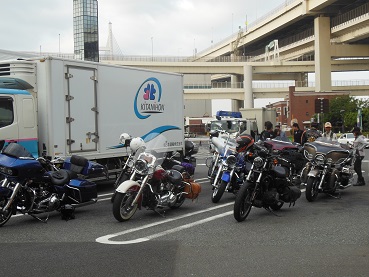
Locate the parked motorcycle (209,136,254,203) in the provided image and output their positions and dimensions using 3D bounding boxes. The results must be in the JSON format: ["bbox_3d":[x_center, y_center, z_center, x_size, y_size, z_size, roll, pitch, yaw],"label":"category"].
[{"bbox_3d":[1.140,0.644,11.697,0.900,1.330,2.400,1,2,30],"label":"parked motorcycle"}]

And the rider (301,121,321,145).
[{"bbox_3d":[3.803,0.347,15.778,0.520,1.680,0.320,0,1,6],"label":"rider"}]

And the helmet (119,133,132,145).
[{"bbox_3d":[-1.318,0.007,11.950,0.290,0.250,0.240,-1,2,-37],"label":"helmet"}]

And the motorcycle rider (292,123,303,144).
[{"bbox_3d":[3.587,0.328,16.778,0.500,1.670,0.320,1,2,37],"label":"motorcycle rider"}]

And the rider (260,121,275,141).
[{"bbox_3d":[2.422,0.353,15.478,0.500,1.700,0.300,0,2,14],"label":"rider"}]

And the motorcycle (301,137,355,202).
[{"bbox_3d":[3.158,0.613,11.850,0.950,1.360,2.550,1,2,30],"label":"motorcycle"}]

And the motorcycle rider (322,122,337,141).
[{"bbox_3d":[4.428,0.331,16.278,0.500,1.680,0.320,0,1,6],"label":"motorcycle rider"}]

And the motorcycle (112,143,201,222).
[{"bbox_3d":[-0.499,0.714,9.607,0.920,1.320,2.420,1,2,33],"label":"motorcycle"}]

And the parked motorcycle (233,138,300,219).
[{"bbox_3d":[1.419,0.727,9.430,0.880,1.280,2.220,1,2,34],"label":"parked motorcycle"}]

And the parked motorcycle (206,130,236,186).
[{"bbox_3d":[1.220,0.548,14.404,0.900,1.380,2.400,1,2,30],"label":"parked motorcycle"}]

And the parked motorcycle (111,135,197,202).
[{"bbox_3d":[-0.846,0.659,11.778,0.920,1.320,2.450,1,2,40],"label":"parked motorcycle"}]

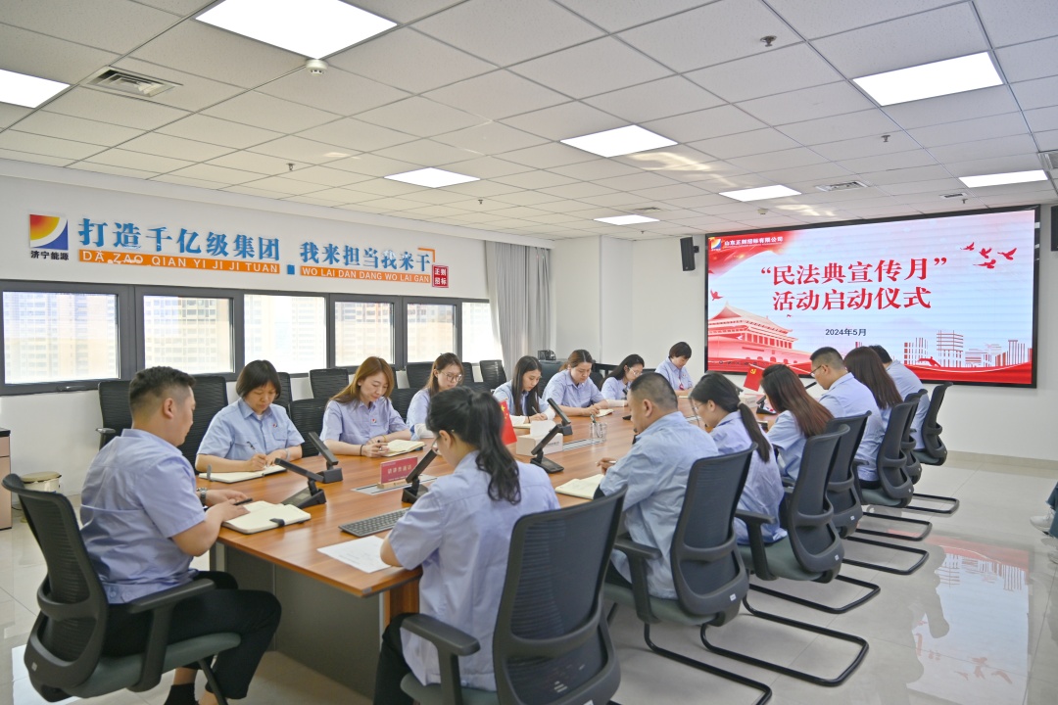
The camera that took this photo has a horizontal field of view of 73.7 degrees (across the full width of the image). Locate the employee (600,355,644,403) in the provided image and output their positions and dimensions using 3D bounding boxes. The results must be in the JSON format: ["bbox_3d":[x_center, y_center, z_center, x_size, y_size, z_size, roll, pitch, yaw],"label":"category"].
[{"bbox_3d":[0.813,0.613,6.619,0.800,1.190,0.580,1,3,36],"label":"employee"}]

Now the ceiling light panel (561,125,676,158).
[{"bbox_3d":[0.608,-1.391,4.655,0.600,0.040,0.600,2,3,40],"label":"ceiling light panel"}]

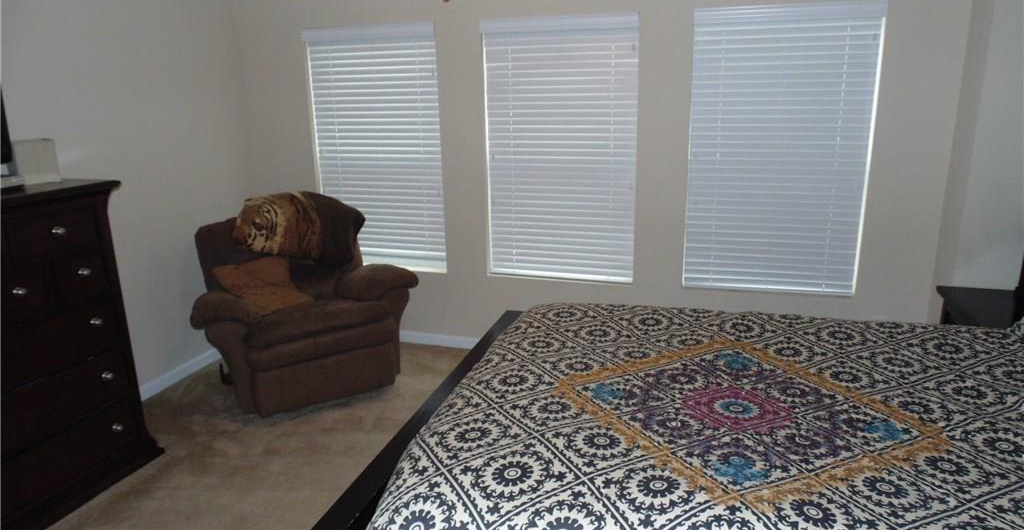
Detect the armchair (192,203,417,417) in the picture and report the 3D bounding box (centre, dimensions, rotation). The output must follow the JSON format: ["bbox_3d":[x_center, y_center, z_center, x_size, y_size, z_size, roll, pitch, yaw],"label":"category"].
[{"bbox_3d":[-1.209,0.211,3.738,1.070,0.970,0.920,-10,17,-29],"label":"armchair"}]

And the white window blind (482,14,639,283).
[{"bbox_3d":[0.263,-0.632,3.753,0.900,1.500,0.070,4,16,18],"label":"white window blind"}]

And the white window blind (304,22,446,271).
[{"bbox_3d":[-0.860,-0.707,4.114,0.900,1.510,0.070,4,16,18],"label":"white window blind"}]

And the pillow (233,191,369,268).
[{"bbox_3d":[-1.216,-0.213,3.757,0.700,0.350,0.210,-10,2,-29],"label":"pillow"}]

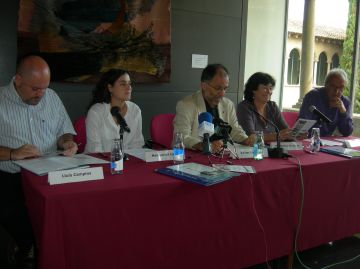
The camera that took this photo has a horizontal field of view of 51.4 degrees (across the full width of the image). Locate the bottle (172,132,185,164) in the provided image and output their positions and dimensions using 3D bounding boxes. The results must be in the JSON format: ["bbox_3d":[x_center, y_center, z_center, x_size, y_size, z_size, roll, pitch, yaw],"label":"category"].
[{"bbox_3d":[-0.002,0.091,2.426,0.068,0.203,0.068,-3,9,-27],"label":"bottle"}]

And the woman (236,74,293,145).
[{"bbox_3d":[0.664,0.137,3.255,0.500,1.320,0.720,-4,10,-32],"label":"woman"}]

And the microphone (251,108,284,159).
[{"bbox_3d":[0.635,-0.018,2.721,0.120,0.302,0.381,-3,10,-28],"label":"microphone"}]

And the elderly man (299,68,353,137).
[{"bbox_3d":[1.368,0.081,3.574,0.540,1.383,0.750,-1,9,-17],"label":"elderly man"}]

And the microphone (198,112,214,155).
[{"bbox_3d":[0.174,-0.007,2.450,0.095,0.272,0.095,0,8,-6],"label":"microphone"}]

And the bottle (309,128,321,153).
[{"bbox_3d":[1.085,0.042,2.973,0.068,0.195,0.068,-3,9,-27],"label":"bottle"}]

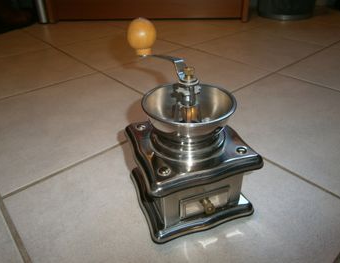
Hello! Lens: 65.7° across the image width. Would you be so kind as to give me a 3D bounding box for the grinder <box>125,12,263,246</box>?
[{"bbox_3d":[0.021,-0.003,0.290,0.119,0.211,0.119,-12,35,-16],"label":"grinder"}]

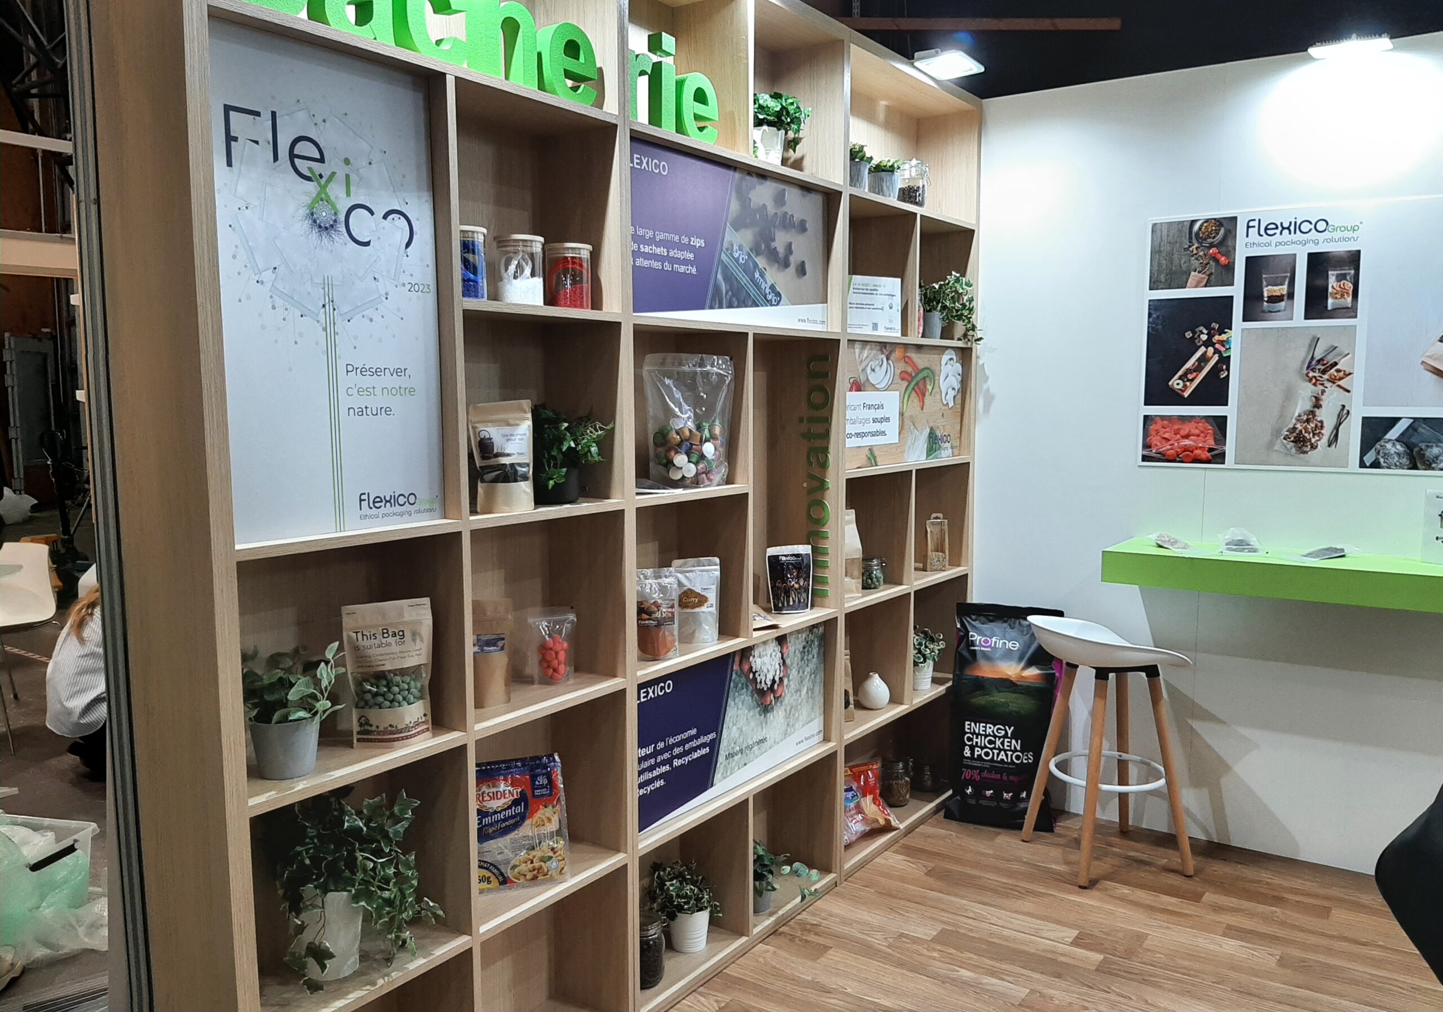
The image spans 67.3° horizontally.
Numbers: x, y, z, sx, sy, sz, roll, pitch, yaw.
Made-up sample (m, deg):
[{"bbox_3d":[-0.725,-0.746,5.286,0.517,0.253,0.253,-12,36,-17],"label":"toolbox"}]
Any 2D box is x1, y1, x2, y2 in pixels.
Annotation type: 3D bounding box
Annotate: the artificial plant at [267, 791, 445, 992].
[{"bbox_3d":[-0.714,0.699,2.087,0.218,0.365,0.312,4,8,36],"label":"artificial plant"}]

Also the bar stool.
[{"bbox_3d":[1.230,0.755,3.468,0.425,0.766,0.435,-1,6,-12],"label":"bar stool"}]

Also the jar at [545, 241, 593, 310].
[{"bbox_3d":[-0.331,-0.495,2.352,0.103,0.148,0.103,0,6,0],"label":"jar"}]

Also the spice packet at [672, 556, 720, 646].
[{"bbox_3d":[-0.066,0.247,2.848,0.127,0.221,0.065,-2,6,-15],"label":"spice packet"}]

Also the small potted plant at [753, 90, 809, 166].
[{"bbox_3d":[0.116,-1.029,3.019,0.210,0.210,0.234,4,8,36],"label":"small potted plant"}]

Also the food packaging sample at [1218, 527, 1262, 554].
[{"bbox_3d":[1.617,0.109,3.376,0.130,0.066,0.140,4,7,36],"label":"food packaging sample"}]

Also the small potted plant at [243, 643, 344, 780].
[{"bbox_3d":[-0.779,0.357,1.938,0.188,0.228,0.193,4,8,36],"label":"small potted plant"}]

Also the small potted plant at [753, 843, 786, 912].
[{"bbox_3d":[0.107,1.046,3.061,0.130,0.205,0.140,0,6,0],"label":"small potted plant"}]

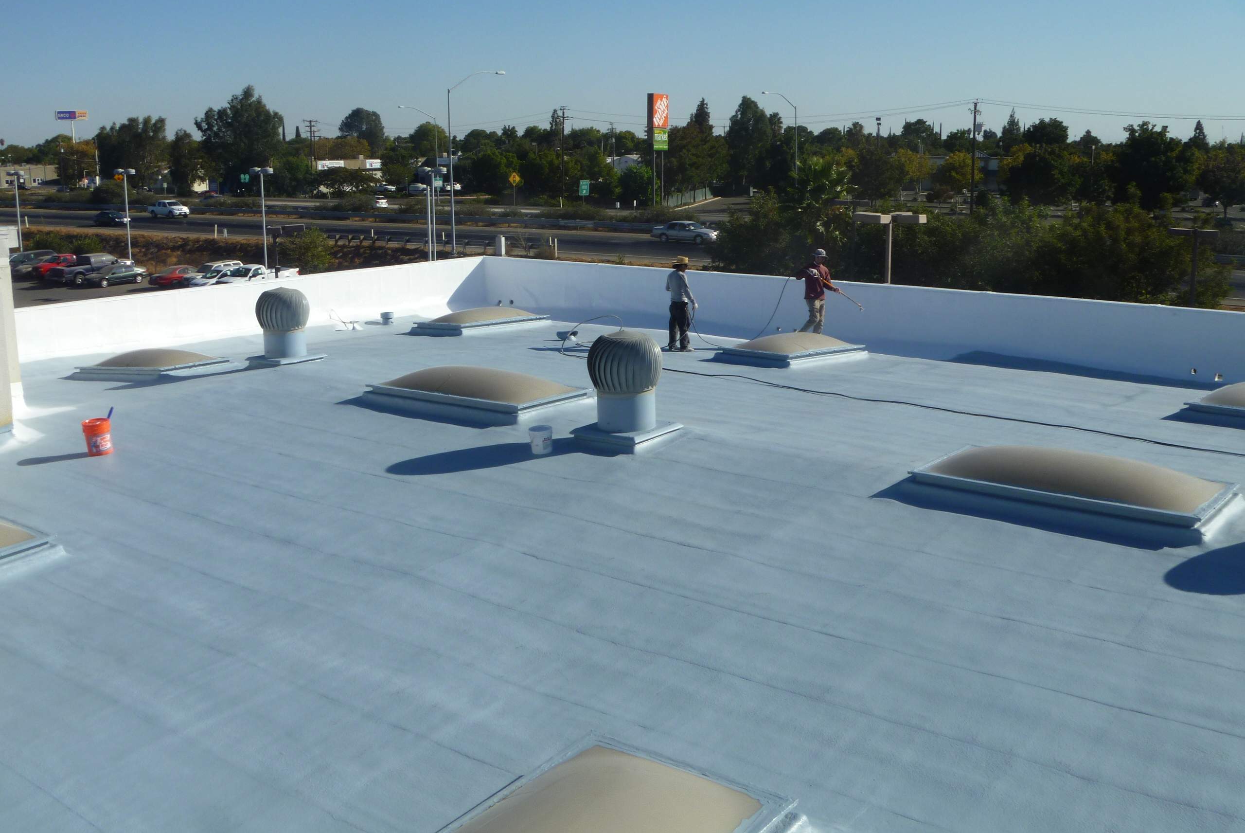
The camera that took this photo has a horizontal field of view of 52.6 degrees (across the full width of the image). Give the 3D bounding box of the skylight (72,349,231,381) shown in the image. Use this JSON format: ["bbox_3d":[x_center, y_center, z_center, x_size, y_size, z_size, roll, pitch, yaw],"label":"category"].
[{"bbox_3d":[-7.536,-0.893,20.193,2.450,0.430,1.310,3,12,37],"label":"skylight"}]

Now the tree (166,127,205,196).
[{"bbox_3d":[-60.182,-35.161,174.050,5.100,9.000,5.100,-4,13,-18],"label":"tree"}]

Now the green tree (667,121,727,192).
[{"bbox_3d":[11.316,-38.870,191.142,8.800,11.600,8.800,0,11,0],"label":"green tree"}]

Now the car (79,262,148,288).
[{"bbox_3d":[-36.579,-10.249,90.530,1.770,1.430,4.680,6,14,28],"label":"car"}]

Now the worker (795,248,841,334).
[{"bbox_3d":[3.692,-2.274,23.731,0.800,1.720,0.580,5,12,24],"label":"worker"}]

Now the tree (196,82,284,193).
[{"bbox_3d":[-64.249,-47.100,213.892,14.572,17.762,14.572,-4,13,-17],"label":"tree"}]

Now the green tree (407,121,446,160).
[{"bbox_3d":[-47.449,-64.221,306.592,9.314,14.951,9.314,-2,12,-9],"label":"green tree"}]

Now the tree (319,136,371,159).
[{"bbox_3d":[-63.721,-58.907,291.203,11.818,11.290,11.818,-3,13,-12],"label":"tree"}]

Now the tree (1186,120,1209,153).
[{"bbox_3d":[114.163,-52.639,250.000,5.000,12.200,5.000,5,13,24],"label":"tree"}]

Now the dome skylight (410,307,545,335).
[{"bbox_3d":[-2.800,-1.974,25.167,1.380,0.460,2.520,7,13,36],"label":"dome skylight"}]

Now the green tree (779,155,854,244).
[{"bbox_3d":[8.950,-7.719,58.866,3.800,8.800,3.800,0,11,0],"label":"green tree"}]

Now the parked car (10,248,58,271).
[{"bbox_3d":[-45.918,-11.639,96.355,1.920,1.760,4.900,6,14,28],"label":"parked car"}]

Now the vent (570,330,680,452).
[{"bbox_3d":[0.048,-0.320,13.304,0.870,1.180,0.870,9,15,37],"label":"vent"}]

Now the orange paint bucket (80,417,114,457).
[{"bbox_3d":[-5.844,0.227,14.061,0.303,0.370,0.303,-8,13,-22],"label":"orange paint bucket"}]

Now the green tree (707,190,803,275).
[{"bbox_3d":[5.975,-6.705,57.719,4.900,7.300,4.900,0,11,0],"label":"green tree"}]

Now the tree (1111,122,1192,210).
[{"bbox_3d":[61.709,-29.302,146.945,8.500,10.000,8.200,5,13,22],"label":"tree"}]

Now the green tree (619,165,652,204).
[{"bbox_3d":[1.486,-26.329,142.504,3.900,4.700,3.900,0,12,1],"label":"green tree"}]

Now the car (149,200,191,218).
[{"bbox_3d":[-47.838,-21.889,133.000,5.250,1.800,1.850,9,15,39],"label":"car"}]

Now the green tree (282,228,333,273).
[{"bbox_3d":[-23.023,-12.066,92.368,3.654,3.458,3.654,-3,13,-14],"label":"green tree"}]

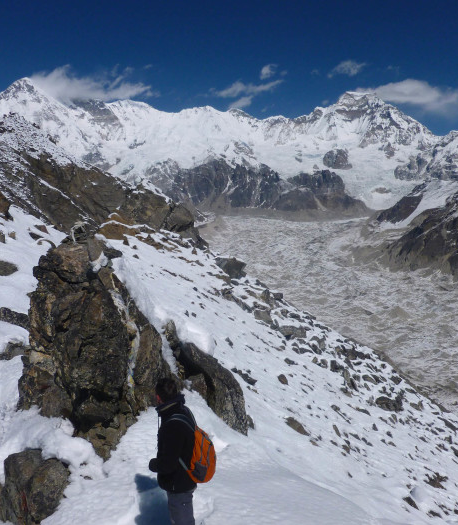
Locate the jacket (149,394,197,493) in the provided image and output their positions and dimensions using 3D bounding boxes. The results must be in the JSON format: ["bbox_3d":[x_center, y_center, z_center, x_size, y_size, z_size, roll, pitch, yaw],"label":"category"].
[{"bbox_3d":[-0.430,1.386,4.486,0.370,0.730,0.500,2,7,17],"label":"jacket"}]

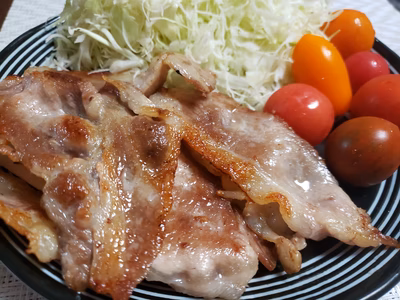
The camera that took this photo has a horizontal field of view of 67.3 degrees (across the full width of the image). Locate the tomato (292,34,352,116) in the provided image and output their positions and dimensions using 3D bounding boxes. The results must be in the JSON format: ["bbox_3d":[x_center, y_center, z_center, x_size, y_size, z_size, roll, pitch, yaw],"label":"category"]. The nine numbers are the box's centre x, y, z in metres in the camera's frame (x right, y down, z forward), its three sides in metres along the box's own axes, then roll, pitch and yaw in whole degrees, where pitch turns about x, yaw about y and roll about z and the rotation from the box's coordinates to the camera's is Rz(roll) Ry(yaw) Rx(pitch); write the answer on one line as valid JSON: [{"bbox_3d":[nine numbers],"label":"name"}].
[{"bbox_3d":[0.062,-0.037,0.156,0.027,0.044,0.027,-21,4,25],"label":"tomato"}]

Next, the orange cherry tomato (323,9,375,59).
[{"bbox_3d":[0.087,-0.067,0.177,0.029,0.029,0.029,23,52,17],"label":"orange cherry tomato"}]

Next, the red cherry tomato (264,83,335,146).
[{"bbox_3d":[0.046,-0.016,0.140,0.030,0.029,0.030,20,51,15],"label":"red cherry tomato"}]

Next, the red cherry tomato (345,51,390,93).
[{"bbox_3d":[0.092,-0.042,0.165,0.023,0.023,0.023,28,54,20],"label":"red cherry tomato"}]

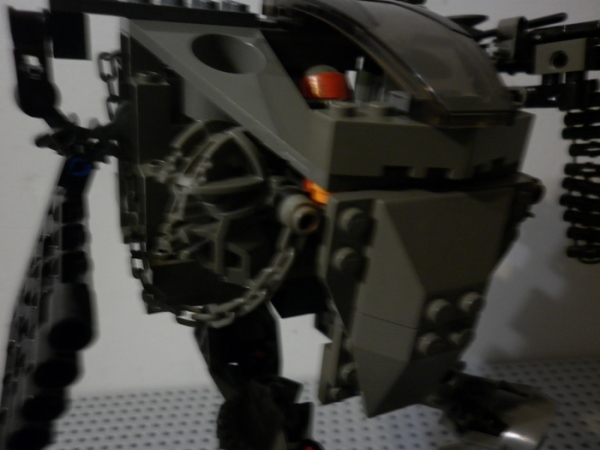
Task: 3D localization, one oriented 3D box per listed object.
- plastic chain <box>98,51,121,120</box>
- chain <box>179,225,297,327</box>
[{"bbox_3d":[-0.046,-0.034,0.117,0.005,0.018,0.005,-10,15,-19],"label":"plastic chain"},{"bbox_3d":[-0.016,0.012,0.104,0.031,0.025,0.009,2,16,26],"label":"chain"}]

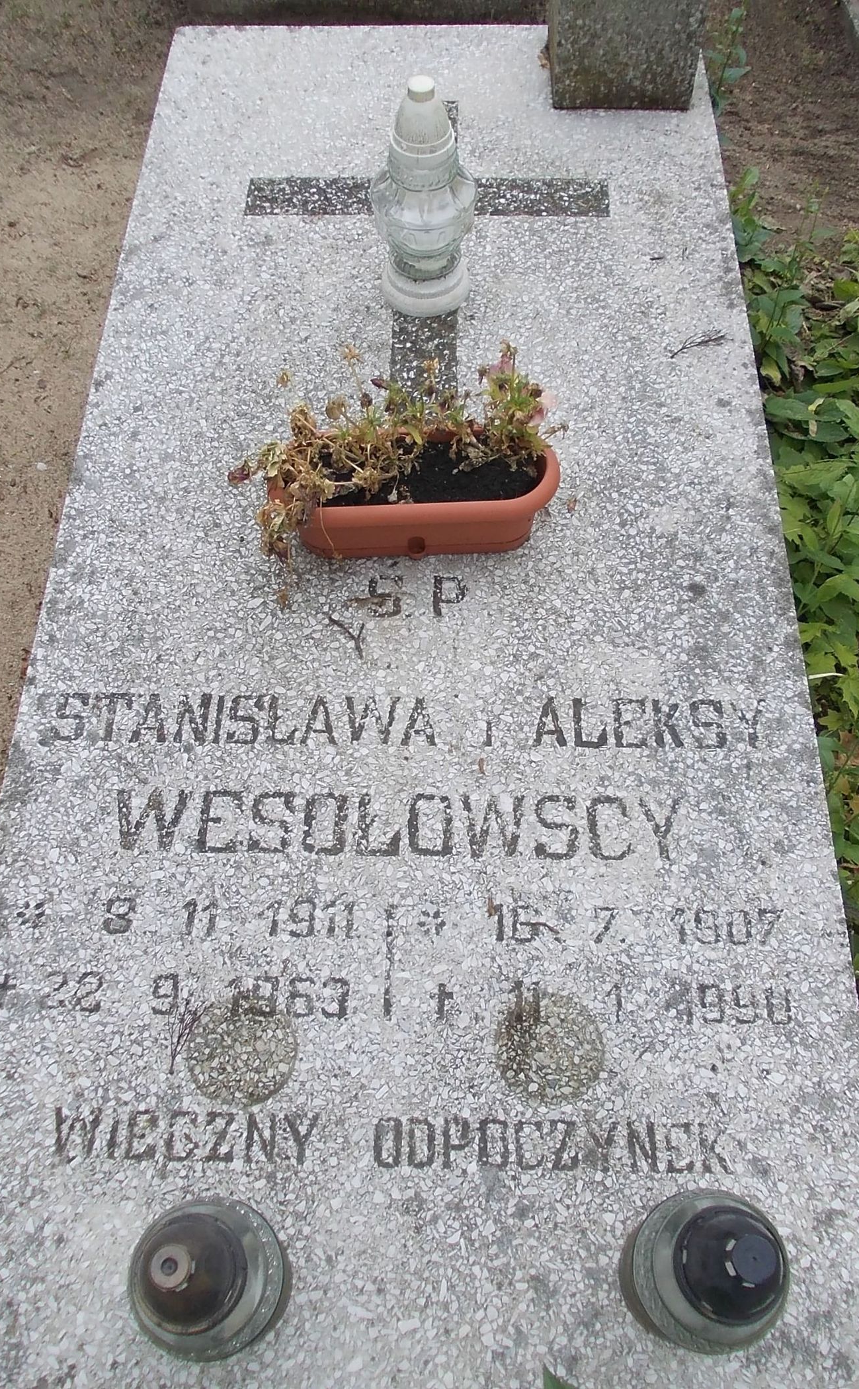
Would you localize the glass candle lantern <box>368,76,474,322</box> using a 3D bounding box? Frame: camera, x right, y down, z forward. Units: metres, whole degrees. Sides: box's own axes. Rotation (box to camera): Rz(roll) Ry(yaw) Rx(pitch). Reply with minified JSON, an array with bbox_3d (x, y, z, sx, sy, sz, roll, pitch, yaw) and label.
[{"bbox_3d":[-0.007,-0.605,1.358,0.129,0.276,0.129,1,61,1],"label":"glass candle lantern"}]

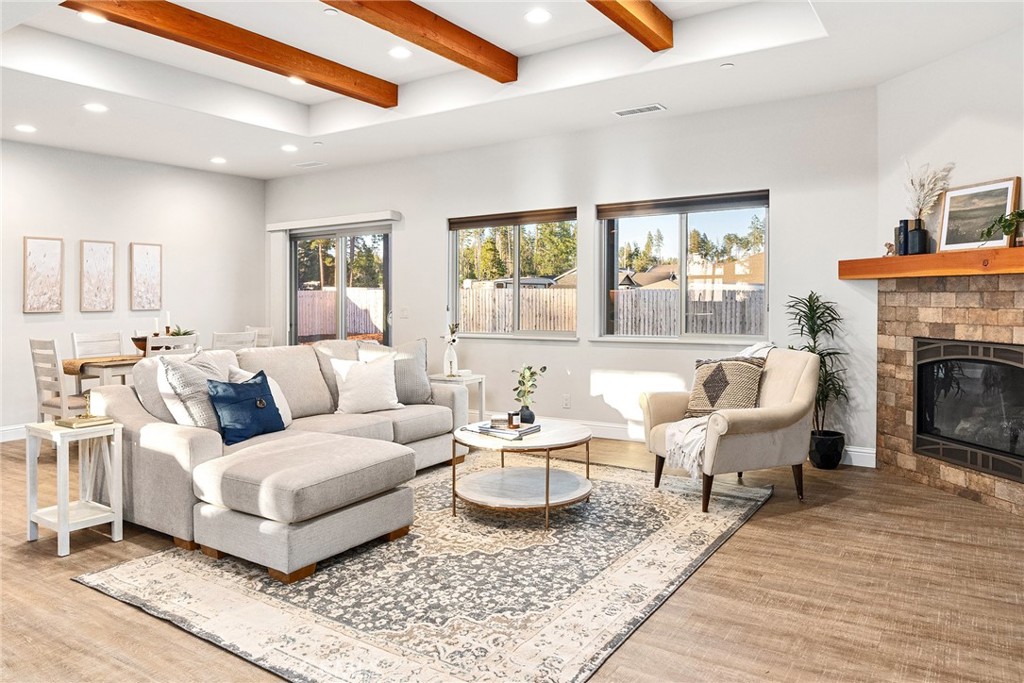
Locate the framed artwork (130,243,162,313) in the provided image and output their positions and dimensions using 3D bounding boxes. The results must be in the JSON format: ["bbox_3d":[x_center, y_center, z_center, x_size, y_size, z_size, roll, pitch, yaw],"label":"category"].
[{"bbox_3d":[-3.862,-0.679,7.221,0.038,0.703,0.313,2,5,33],"label":"framed artwork"}]

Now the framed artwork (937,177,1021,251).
[{"bbox_3d":[2.740,-0.725,4.025,0.041,0.401,0.488,5,3,-12],"label":"framed artwork"}]

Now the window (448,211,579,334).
[{"bbox_3d":[0.003,-0.642,6.674,1.470,1.207,0.120,2,3,32],"label":"window"}]

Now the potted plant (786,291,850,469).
[{"bbox_3d":[2.275,0.275,5.060,0.430,1.310,0.420,2,3,32],"label":"potted plant"}]

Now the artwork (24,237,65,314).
[{"bbox_3d":[-4.395,-0.618,6.410,0.038,0.703,0.315,2,5,33],"label":"artwork"}]

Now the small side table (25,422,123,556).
[{"bbox_3d":[-2.327,0.750,3.635,0.420,0.616,0.305,1,3,33],"label":"small side table"}]

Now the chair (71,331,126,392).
[{"bbox_3d":[-3.566,0.402,6.113,0.540,0.970,0.450,2,3,32],"label":"chair"}]

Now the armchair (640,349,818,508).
[{"bbox_3d":[1.422,0.517,4.394,0.867,0.912,0.932,-2,4,-19],"label":"armchair"}]

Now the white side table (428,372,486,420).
[{"bbox_3d":[-0.502,0.598,5.893,0.420,0.595,0.340,2,3,32],"label":"white side table"}]

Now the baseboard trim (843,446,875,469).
[{"bbox_3d":[2.532,0.842,4.980,0.222,0.150,0.018,2,5,33],"label":"baseboard trim"}]

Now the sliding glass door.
[{"bbox_3d":[-2.001,-0.258,7.760,1.620,2.040,0.110,1,3,33],"label":"sliding glass door"}]

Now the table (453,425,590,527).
[{"bbox_3d":[0.068,0.771,4.089,0.835,0.475,0.835,-1,2,0],"label":"table"}]

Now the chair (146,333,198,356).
[{"bbox_3d":[-3.040,0.431,5.895,0.520,0.979,0.455,2,5,33],"label":"chair"}]

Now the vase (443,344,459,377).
[{"bbox_3d":[-0.535,0.162,5.954,0.115,0.275,0.115,2,3,32],"label":"vase"}]

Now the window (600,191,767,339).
[{"bbox_3d":[1.411,-0.600,5.795,1.480,1.207,0.120,2,3,32],"label":"window"}]

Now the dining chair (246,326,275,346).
[{"bbox_3d":[-2.690,0.356,6.684,0.470,0.975,0.560,1,3,33],"label":"dining chair"}]

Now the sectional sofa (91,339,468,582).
[{"bbox_3d":[-1.085,0.519,4.398,1.780,0.964,2.294,2,5,33],"label":"sectional sofa"}]

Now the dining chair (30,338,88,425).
[{"bbox_3d":[-3.413,0.451,5.430,0.470,0.975,0.560,1,3,33],"label":"dining chair"}]

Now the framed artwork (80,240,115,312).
[{"bbox_3d":[-4.131,-0.649,6.812,0.038,0.703,0.306,2,5,33],"label":"framed artwork"}]

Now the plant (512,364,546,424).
[{"bbox_3d":[0.112,0.329,4.386,0.190,0.380,0.180,2,3,32],"label":"plant"}]

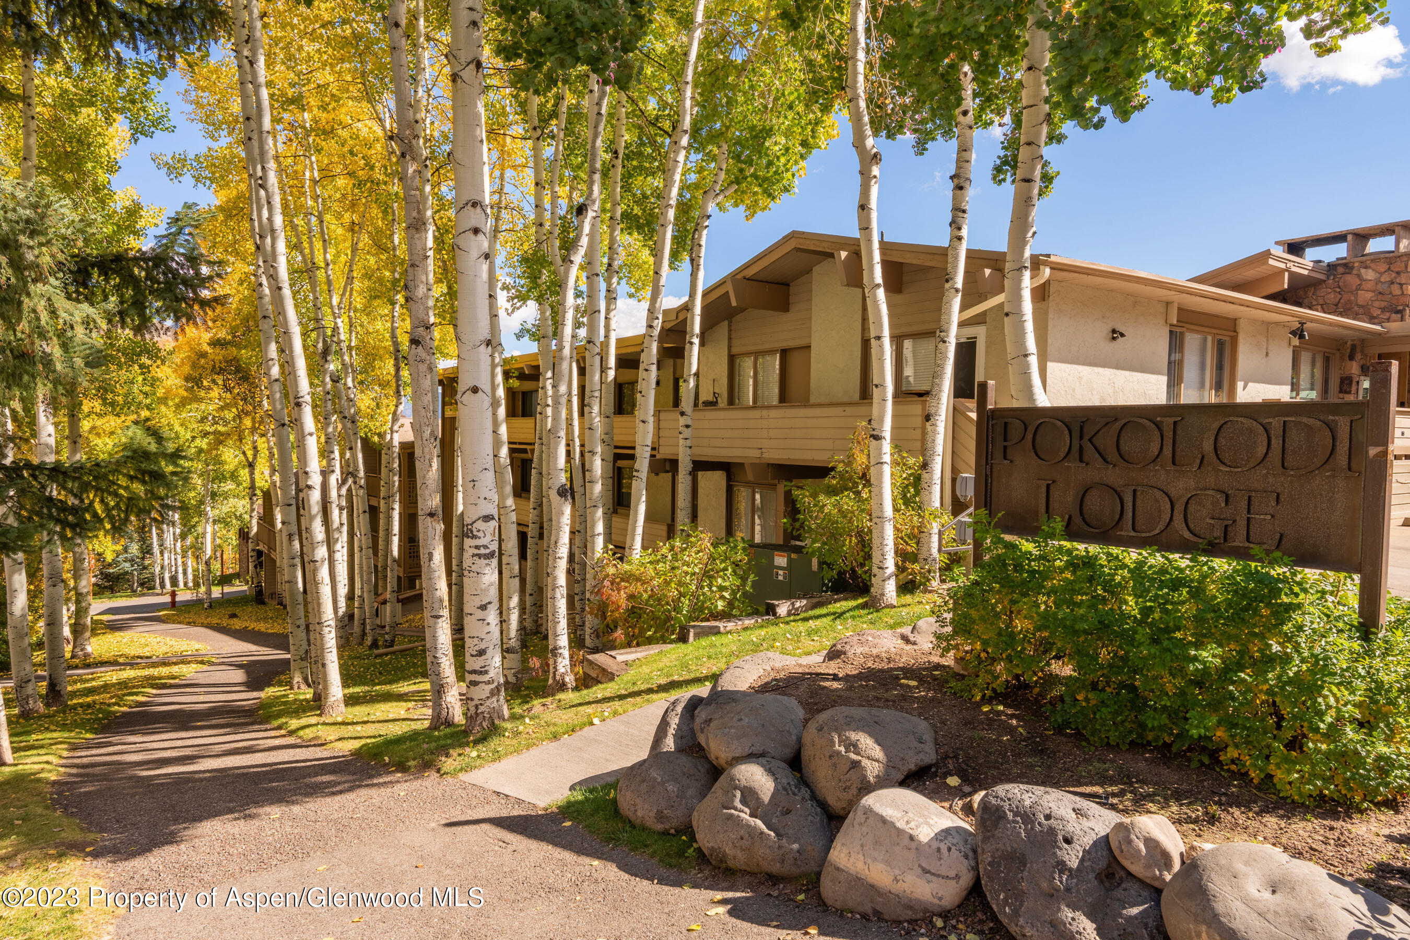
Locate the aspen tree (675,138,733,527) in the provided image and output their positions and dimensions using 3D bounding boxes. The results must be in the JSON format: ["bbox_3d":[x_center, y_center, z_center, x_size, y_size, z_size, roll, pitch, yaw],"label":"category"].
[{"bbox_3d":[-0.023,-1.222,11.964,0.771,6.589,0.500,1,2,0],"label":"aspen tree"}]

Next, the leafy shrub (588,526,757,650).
[{"bbox_3d":[-0.351,1.413,10.358,1.937,1.434,1.700,1,2,0],"label":"leafy shrub"}]

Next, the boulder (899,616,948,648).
[{"bbox_3d":[1.911,1.406,7.454,0.457,0.298,0.420,1,2,0],"label":"boulder"}]

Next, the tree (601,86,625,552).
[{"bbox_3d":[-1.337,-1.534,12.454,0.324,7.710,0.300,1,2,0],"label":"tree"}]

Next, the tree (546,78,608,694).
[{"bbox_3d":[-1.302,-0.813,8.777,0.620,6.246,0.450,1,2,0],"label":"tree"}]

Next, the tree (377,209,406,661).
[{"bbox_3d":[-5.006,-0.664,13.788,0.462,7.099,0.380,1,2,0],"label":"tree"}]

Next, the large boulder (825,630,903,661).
[{"bbox_3d":[1.289,1.428,6.955,0.667,0.278,0.500,1,2,0],"label":"large boulder"}]

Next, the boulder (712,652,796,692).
[{"bbox_3d":[0.365,1.529,6.409,0.623,0.356,0.500,1,2,0],"label":"boulder"}]

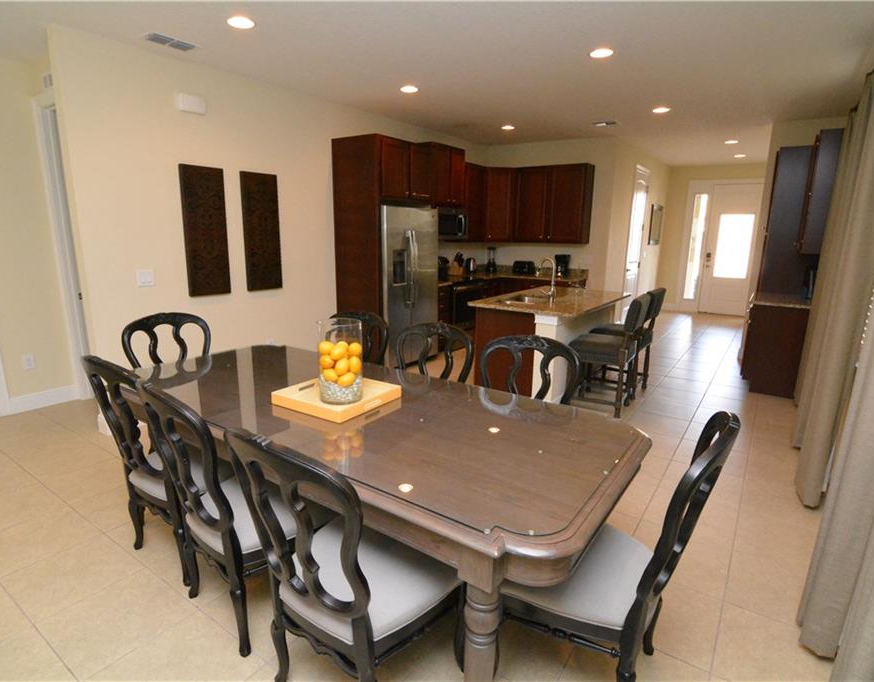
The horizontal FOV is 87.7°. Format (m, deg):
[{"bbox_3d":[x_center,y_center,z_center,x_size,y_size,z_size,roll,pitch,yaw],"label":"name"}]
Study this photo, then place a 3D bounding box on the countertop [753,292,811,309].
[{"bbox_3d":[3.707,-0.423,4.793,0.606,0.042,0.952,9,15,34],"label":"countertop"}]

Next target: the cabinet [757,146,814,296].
[{"bbox_3d":[4.139,-1.341,5.171,0.565,1.567,0.736,9,15,34],"label":"cabinet"}]

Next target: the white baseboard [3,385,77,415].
[{"bbox_3d":[-3.467,0.523,3.995,0.018,0.135,0.480,9,16,35],"label":"white baseboard"}]

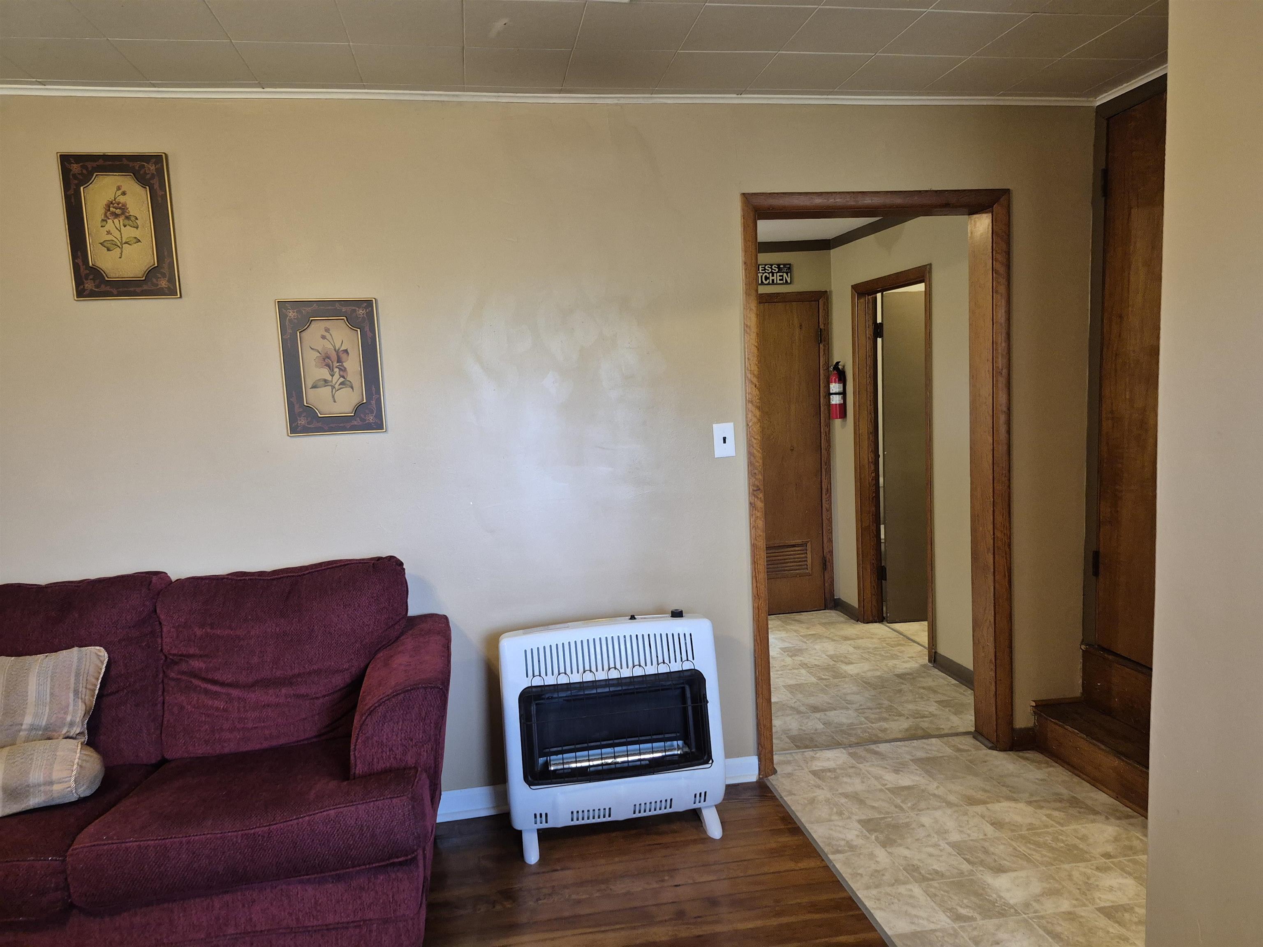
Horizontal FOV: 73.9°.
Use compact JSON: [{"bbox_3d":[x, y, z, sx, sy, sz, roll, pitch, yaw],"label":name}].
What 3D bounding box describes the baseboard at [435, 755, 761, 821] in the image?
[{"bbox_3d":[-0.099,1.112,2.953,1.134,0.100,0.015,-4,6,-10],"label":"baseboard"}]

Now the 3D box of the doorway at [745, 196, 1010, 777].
[{"bbox_3d":[0.905,0.046,3.108,1.017,2.089,0.170,-4,6,-10],"label":"doorway"}]

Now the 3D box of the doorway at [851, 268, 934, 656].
[{"bbox_3d":[1.447,-0.058,4.538,0.140,1.980,0.870,-4,6,-10],"label":"doorway"}]

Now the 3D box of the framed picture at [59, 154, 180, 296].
[{"bbox_3d":[-1.527,-0.737,2.509,0.294,0.424,0.022,-4,6,-10],"label":"framed picture"}]

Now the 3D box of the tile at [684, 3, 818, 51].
[{"bbox_3d":[0.311,-1.219,2.292,0.305,0.015,0.305,-4,6,-9],"label":"tile"}]

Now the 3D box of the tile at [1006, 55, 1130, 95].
[{"bbox_3d":[1.461,-1.325,2.788,0.305,0.015,0.305,-4,6,-9],"label":"tile"}]

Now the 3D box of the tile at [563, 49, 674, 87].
[{"bbox_3d":[-0.044,-1.224,2.535,0.305,0.016,0.305,-4,6,-10],"label":"tile"}]

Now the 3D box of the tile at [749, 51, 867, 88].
[{"bbox_3d":[0.561,-1.268,2.641,0.305,0.015,0.305,-4,6,-9],"label":"tile"}]

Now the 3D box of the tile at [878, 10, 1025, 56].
[{"bbox_3d":[0.907,-1.254,2.384,0.305,0.018,0.305,-4,6,-10],"label":"tile"}]

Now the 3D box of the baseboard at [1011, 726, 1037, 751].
[{"bbox_3d":[1.522,1.026,3.237,0.093,0.090,0.015,-4,6,-10],"label":"baseboard"}]

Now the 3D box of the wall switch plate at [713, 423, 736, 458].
[{"bbox_3d":[0.326,-0.116,2.940,0.071,0.116,0.009,-4,6,-9],"label":"wall switch plate"}]

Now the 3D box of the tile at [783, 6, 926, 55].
[{"bbox_3d":[0.608,-1.234,2.333,0.305,0.018,0.305,-4,6,-10],"label":"tile"}]

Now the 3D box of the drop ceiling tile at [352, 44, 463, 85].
[{"bbox_3d":[-0.640,-1.193,2.444,0.305,0.015,0.305,-4,6,-9],"label":"drop ceiling tile"}]

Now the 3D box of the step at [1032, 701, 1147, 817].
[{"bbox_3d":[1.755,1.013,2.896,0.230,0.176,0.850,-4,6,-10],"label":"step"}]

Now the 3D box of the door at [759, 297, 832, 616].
[{"bbox_3d":[0.865,-0.099,5.108,0.740,1.960,0.050,-4,6,-10],"label":"door"}]

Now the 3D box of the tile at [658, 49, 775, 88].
[{"bbox_3d":[0.261,-1.249,2.591,0.305,0.015,0.305,-4,6,-9],"label":"tile"}]

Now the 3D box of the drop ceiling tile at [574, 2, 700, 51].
[{"bbox_3d":[0.011,-1.200,2.243,0.305,0.015,0.305,-4,6,-9],"label":"drop ceiling tile"}]

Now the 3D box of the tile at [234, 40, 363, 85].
[{"bbox_3d":[-0.928,-1.164,2.375,0.305,0.016,0.305,-4,6,-10],"label":"tile"}]

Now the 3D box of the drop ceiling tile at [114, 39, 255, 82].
[{"bbox_3d":[-1.241,-1.155,2.346,0.305,0.015,0.305,-4,6,-9],"label":"drop ceiling tile"}]

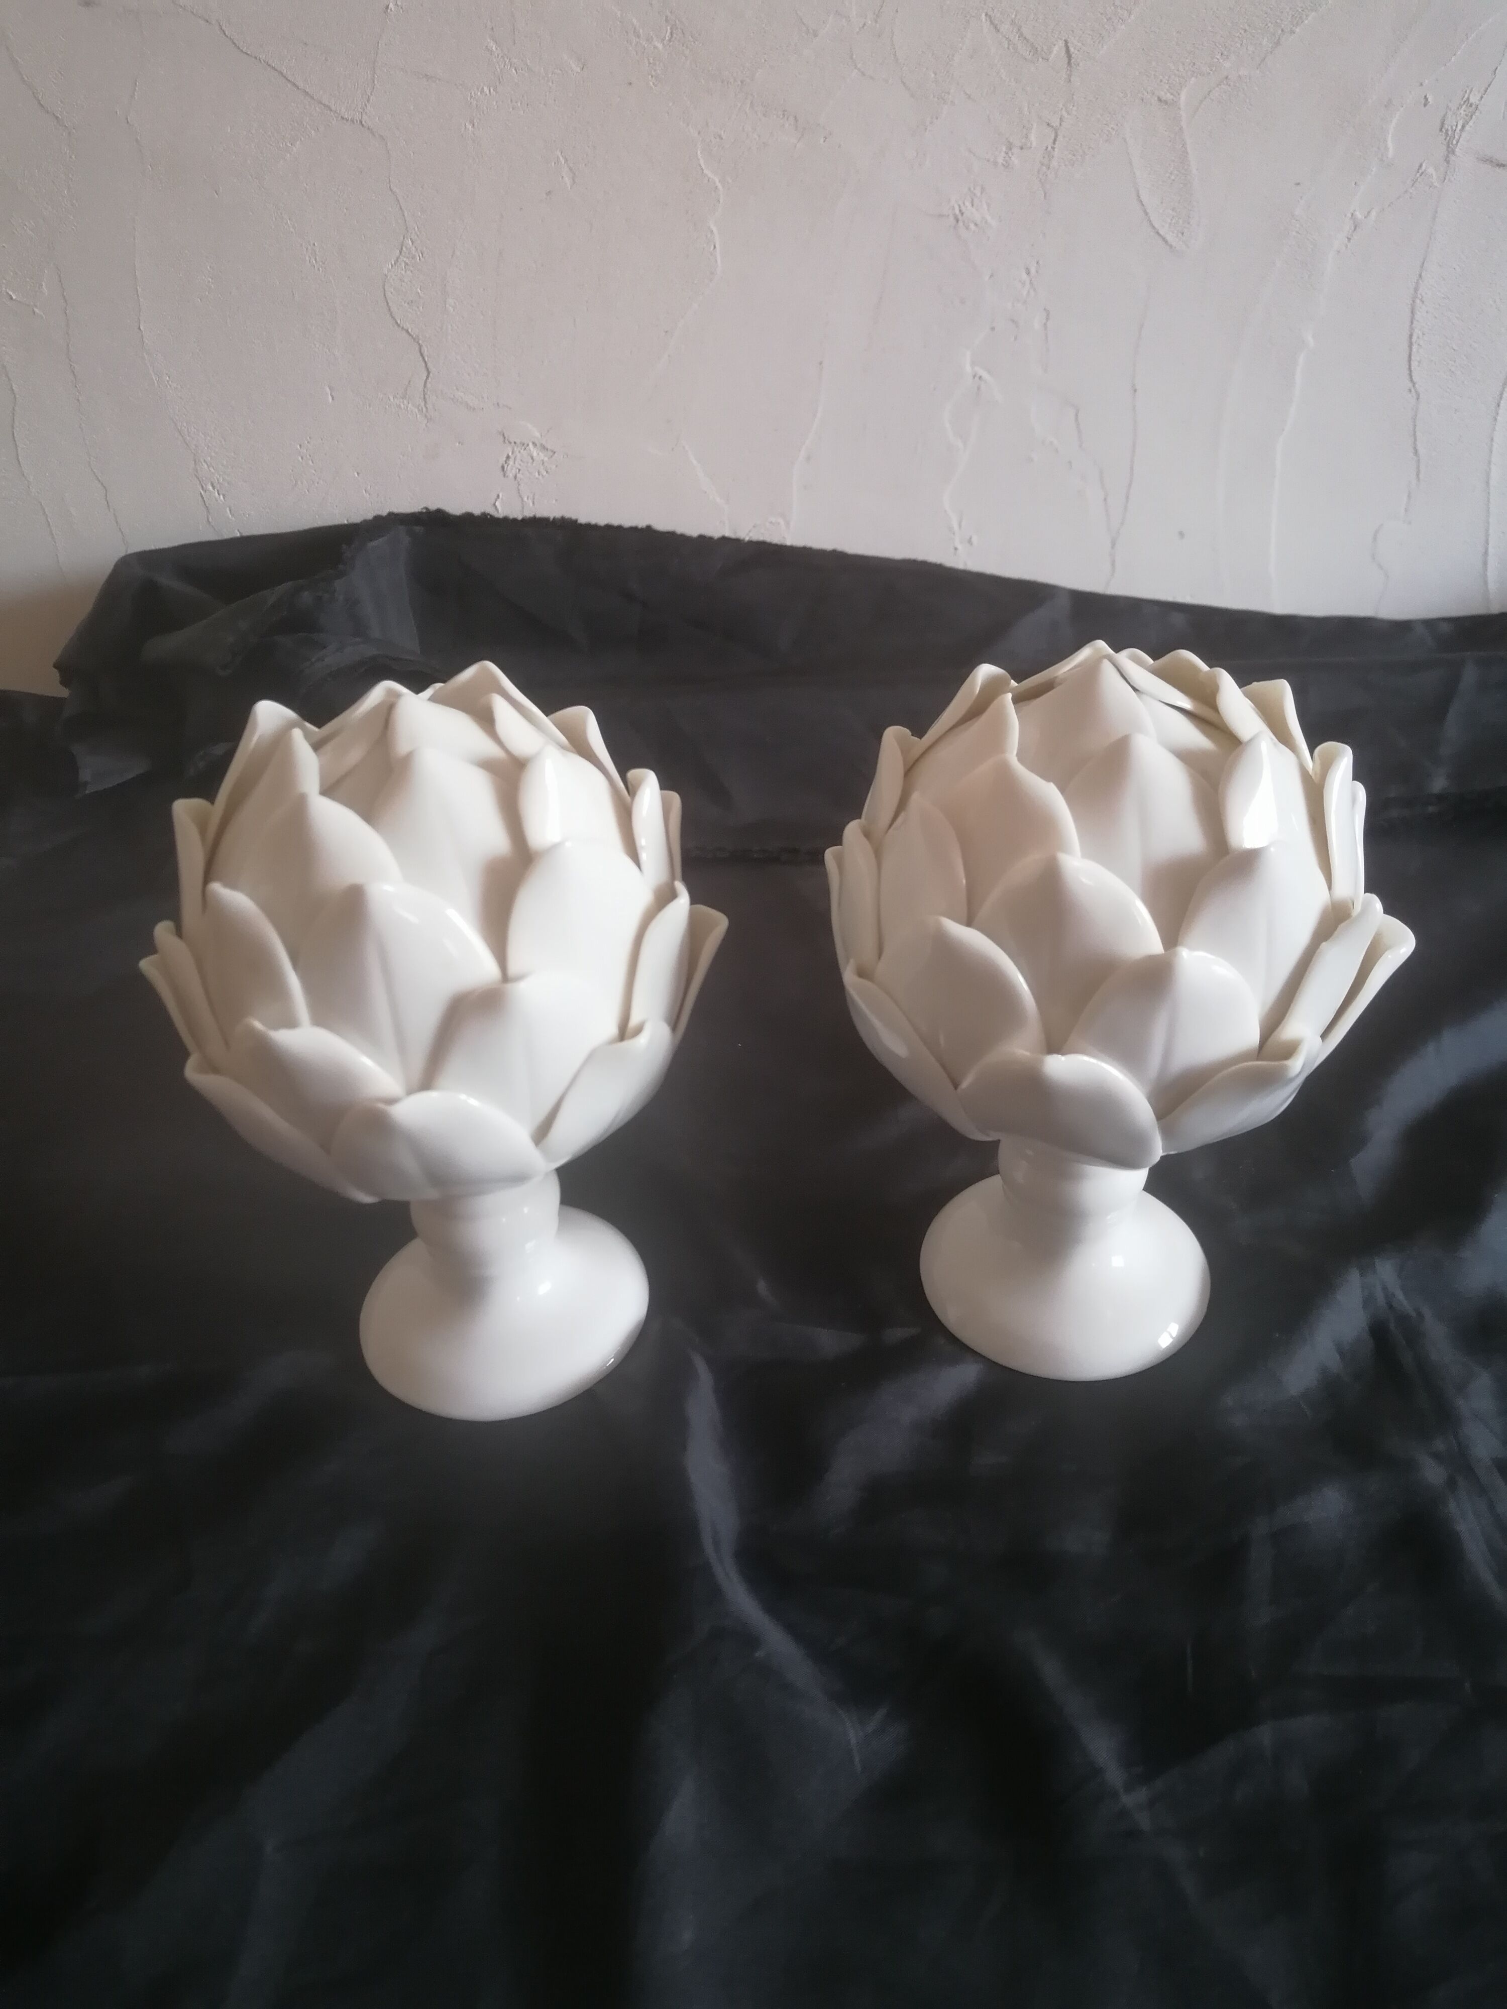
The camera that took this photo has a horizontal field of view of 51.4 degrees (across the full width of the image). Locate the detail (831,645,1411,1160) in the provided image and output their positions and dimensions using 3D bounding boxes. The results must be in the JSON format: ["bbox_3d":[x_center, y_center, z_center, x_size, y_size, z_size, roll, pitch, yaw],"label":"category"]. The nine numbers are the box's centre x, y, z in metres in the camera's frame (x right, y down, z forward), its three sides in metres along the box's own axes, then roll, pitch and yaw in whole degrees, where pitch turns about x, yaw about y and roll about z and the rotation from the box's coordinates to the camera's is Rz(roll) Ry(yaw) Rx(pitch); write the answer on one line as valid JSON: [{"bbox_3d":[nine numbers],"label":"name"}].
[{"bbox_3d":[0.105,-0.031,0.466,0.167,0.142,0.167,-3,36,0],"label":"detail"}]

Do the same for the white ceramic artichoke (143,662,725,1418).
[{"bbox_3d":[-0.092,0.018,0.491,0.167,0.236,0.167,-3,36,0],"label":"white ceramic artichoke"}]

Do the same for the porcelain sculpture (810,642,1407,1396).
[{"bbox_3d":[0.106,0.007,0.494,0.167,0.236,0.167,-3,36,0],"label":"porcelain sculpture"}]

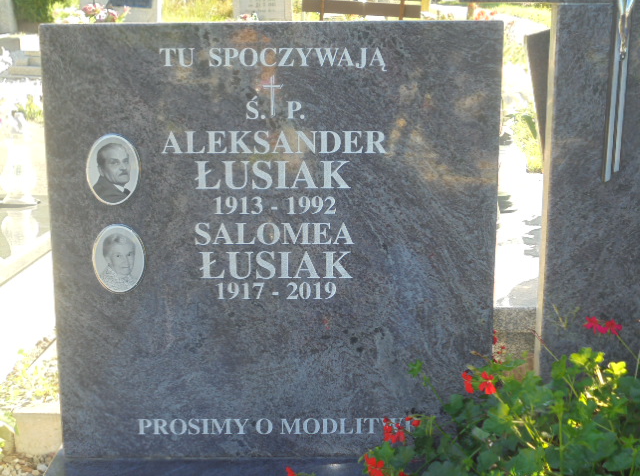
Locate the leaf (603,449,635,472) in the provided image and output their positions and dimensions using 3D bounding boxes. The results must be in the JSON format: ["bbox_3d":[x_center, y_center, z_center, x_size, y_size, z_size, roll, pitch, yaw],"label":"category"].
[{"bbox_3d":[0.453,0.335,1.560,0.048,0.036,0.033,0,15,0],"label":"leaf"}]

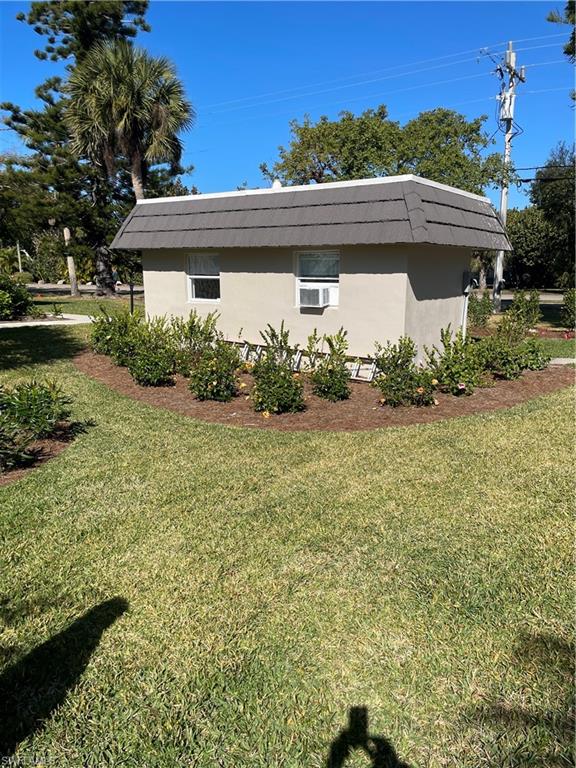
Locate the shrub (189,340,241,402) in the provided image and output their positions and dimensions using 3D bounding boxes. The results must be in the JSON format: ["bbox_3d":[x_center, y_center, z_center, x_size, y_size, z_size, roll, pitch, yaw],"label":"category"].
[{"bbox_3d":[-1.092,-0.229,8.479,0.749,0.824,0.689,-1,12,-7],"label":"shrub"}]

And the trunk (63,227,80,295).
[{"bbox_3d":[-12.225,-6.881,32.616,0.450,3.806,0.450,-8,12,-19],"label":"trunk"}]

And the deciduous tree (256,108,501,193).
[{"bbox_3d":[3.066,-5.087,17.631,7.400,6.300,6.400,0,12,0],"label":"deciduous tree"}]

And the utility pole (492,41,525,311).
[{"bbox_3d":[7.656,-7.169,20.590,0.900,9.200,0.700,0,12,0],"label":"utility pole"}]

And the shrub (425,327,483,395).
[{"bbox_3d":[2.638,-0.418,9.073,0.895,0.973,0.823,4,12,16],"label":"shrub"}]

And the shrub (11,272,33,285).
[{"bbox_3d":[-21.091,-8.285,45.548,1.800,1.021,1.600,0,12,0],"label":"shrub"}]

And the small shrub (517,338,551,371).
[{"bbox_3d":[4.722,-0.597,11.026,0.634,0.547,0.583,5,13,23],"label":"small shrub"}]

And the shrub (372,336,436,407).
[{"bbox_3d":[1.708,-0.235,8.336,0.907,0.907,0.834,3,12,11],"label":"shrub"}]

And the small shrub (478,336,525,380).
[{"bbox_3d":[3.396,-0.422,9.106,0.740,0.659,0.700,0,12,0],"label":"small shrub"}]

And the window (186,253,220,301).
[{"bbox_3d":[-1.706,-2.156,11.712,0.920,0.975,0.110,8,14,35],"label":"window"}]

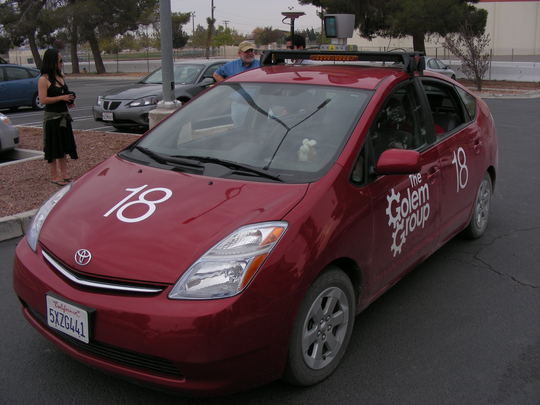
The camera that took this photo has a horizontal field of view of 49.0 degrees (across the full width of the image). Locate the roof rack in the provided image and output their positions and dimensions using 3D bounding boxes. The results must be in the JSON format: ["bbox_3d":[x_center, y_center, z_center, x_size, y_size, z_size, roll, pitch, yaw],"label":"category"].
[{"bbox_3d":[0.477,-1.005,4.280,1.310,0.200,0.320,10,18,35],"label":"roof rack"}]

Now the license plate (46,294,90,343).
[{"bbox_3d":[-0.922,0.530,2.692,0.308,0.155,0.020,10,14,35],"label":"license plate"}]

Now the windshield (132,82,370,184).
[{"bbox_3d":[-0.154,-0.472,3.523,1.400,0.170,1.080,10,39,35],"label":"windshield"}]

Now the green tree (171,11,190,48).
[{"bbox_3d":[-10.746,-20.547,70.000,3.200,4.800,3.200,-1,15,0],"label":"green tree"}]

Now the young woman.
[{"bbox_3d":[-2.560,-1.025,7.080,0.400,1.600,0.450,7,17,27],"label":"young woman"}]

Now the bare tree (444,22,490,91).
[{"bbox_3d":[6.430,-4.720,19.300,1.500,2.350,1.500,-1,15,0],"label":"bare tree"}]

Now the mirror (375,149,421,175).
[{"bbox_3d":[0.691,-0.228,3.248,0.230,0.138,0.145,10,18,35],"label":"mirror"}]

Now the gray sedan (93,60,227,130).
[{"bbox_3d":[-1.432,-2.314,12.464,1.820,1.440,4.850,11,19,37],"label":"gray sedan"}]

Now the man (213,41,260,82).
[{"bbox_3d":[-0.280,-0.740,5.930,0.580,1.680,0.420,-10,18,-32],"label":"man"}]

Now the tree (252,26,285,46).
[{"bbox_3d":[-0.253,-27.834,100.000,5.400,4.000,5.000,-1,15,0],"label":"tree"}]

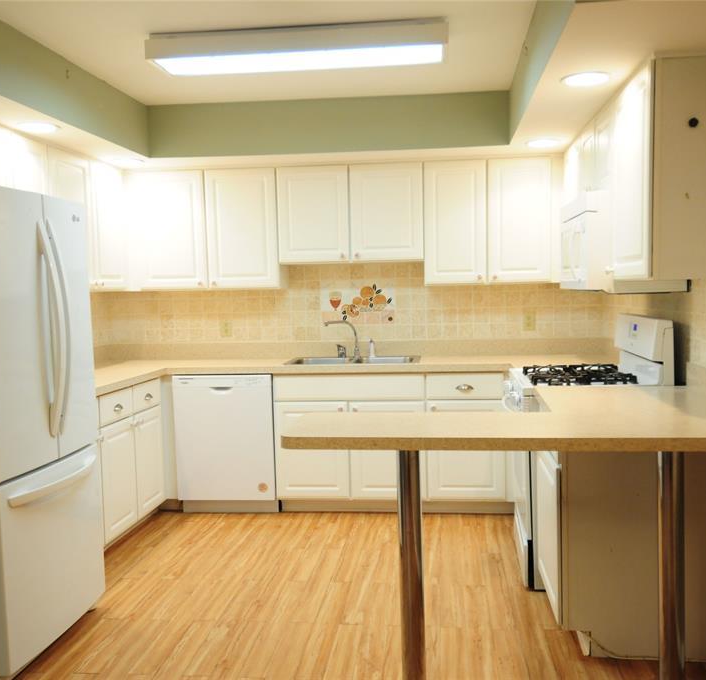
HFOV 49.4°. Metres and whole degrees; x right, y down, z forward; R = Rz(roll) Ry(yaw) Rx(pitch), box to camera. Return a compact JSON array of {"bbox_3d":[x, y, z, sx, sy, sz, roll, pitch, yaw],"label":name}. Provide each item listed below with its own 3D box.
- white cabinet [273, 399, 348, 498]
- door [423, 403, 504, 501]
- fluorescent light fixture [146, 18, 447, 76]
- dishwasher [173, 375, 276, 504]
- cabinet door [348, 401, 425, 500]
[{"bbox_3d":[-0.215,0.648,4.855,0.448,0.595,0.500,-1,4,7],"label":"white cabinet"},{"bbox_3d":[0.668,0.651,4.506,0.450,0.598,0.020,-1,4,7],"label":"door"},{"bbox_3d":[-0.225,-1.236,3.260,1.250,0.105,0.295,-1,4,7],"label":"fluorescent light fixture"},{"bbox_3d":[-0.743,0.589,4.926,0.612,0.794,0.580,-1,4,7],"label":"dishwasher"},{"bbox_3d":[0.208,0.651,4.540,0.453,0.594,0.040,-1,4,7],"label":"cabinet door"}]

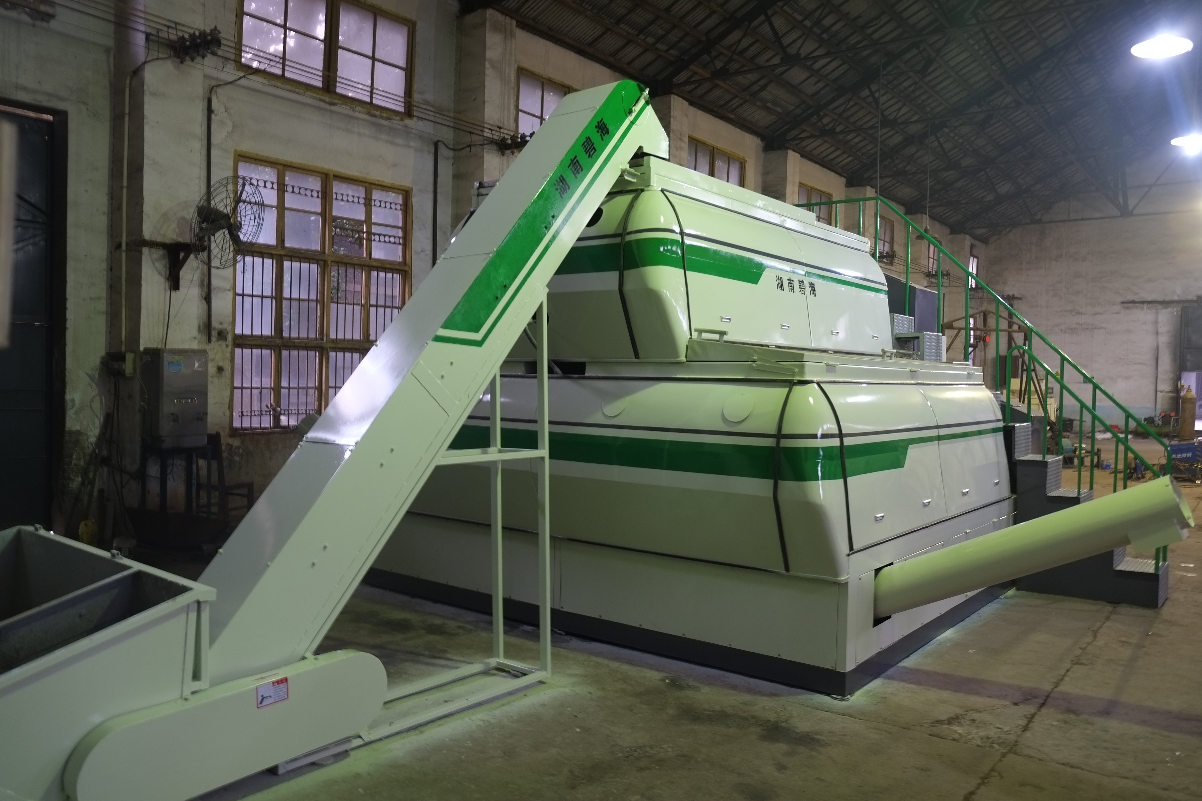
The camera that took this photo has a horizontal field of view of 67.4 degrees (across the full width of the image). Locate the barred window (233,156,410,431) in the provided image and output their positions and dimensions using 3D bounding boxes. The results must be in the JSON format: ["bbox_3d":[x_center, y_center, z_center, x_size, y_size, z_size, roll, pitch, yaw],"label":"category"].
[{"bbox_3d":[-2.804,-1.019,9.263,0.120,2.646,2.104,2,2,38],"label":"barred window"}]

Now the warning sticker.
[{"bbox_3d":[-1.087,0.968,2.986,0.005,0.070,0.112,2,2,38],"label":"warning sticker"}]

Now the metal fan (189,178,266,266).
[{"bbox_3d":[-3.116,-1.476,7.396,0.380,0.770,0.770,19,7,16],"label":"metal fan"}]

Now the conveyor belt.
[{"bbox_3d":[-0.673,-0.158,3.886,0.334,2.939,2.868,2,2,38],"label":"conveyor belt"}]

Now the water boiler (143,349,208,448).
[{"bbox_3d":[-3.504,-0.021,7.420,0.330,0.792,0.388,2,2,38],"label":"water boiler"}]

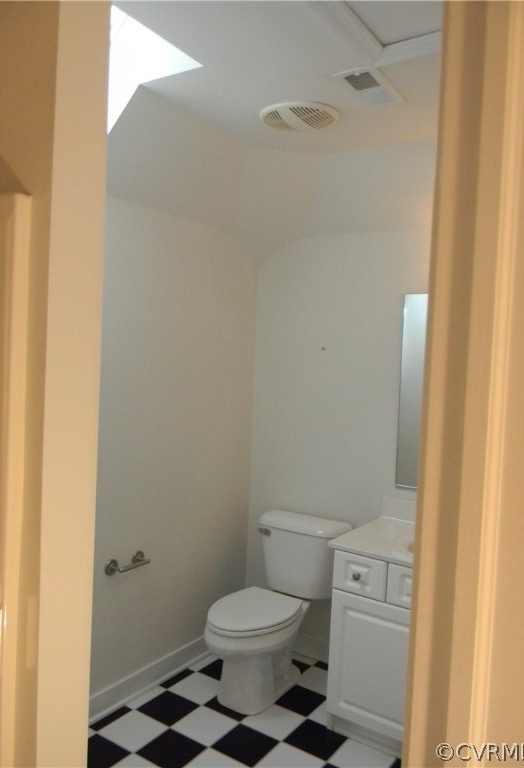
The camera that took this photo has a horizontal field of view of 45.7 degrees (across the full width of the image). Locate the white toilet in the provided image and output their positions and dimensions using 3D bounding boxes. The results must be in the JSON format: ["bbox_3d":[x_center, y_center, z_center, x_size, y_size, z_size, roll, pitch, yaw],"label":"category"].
[{"bbox_3d":[0.032,1.030,2.837,0.445,0.736,0.750,4,3,34],"label":"white toilet"}]

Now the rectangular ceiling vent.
[{"bbox_3d":[0.364,-0.986,2.095,0.152,0.025,0.290,4,3,34],"label":"rectangular ceiling vent"}]

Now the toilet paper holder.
[{"bbox_3d":[-0.554,0.765,2.626,0.070,0.063,0.222,4,3,34],"label":"toilet paper holder"}]

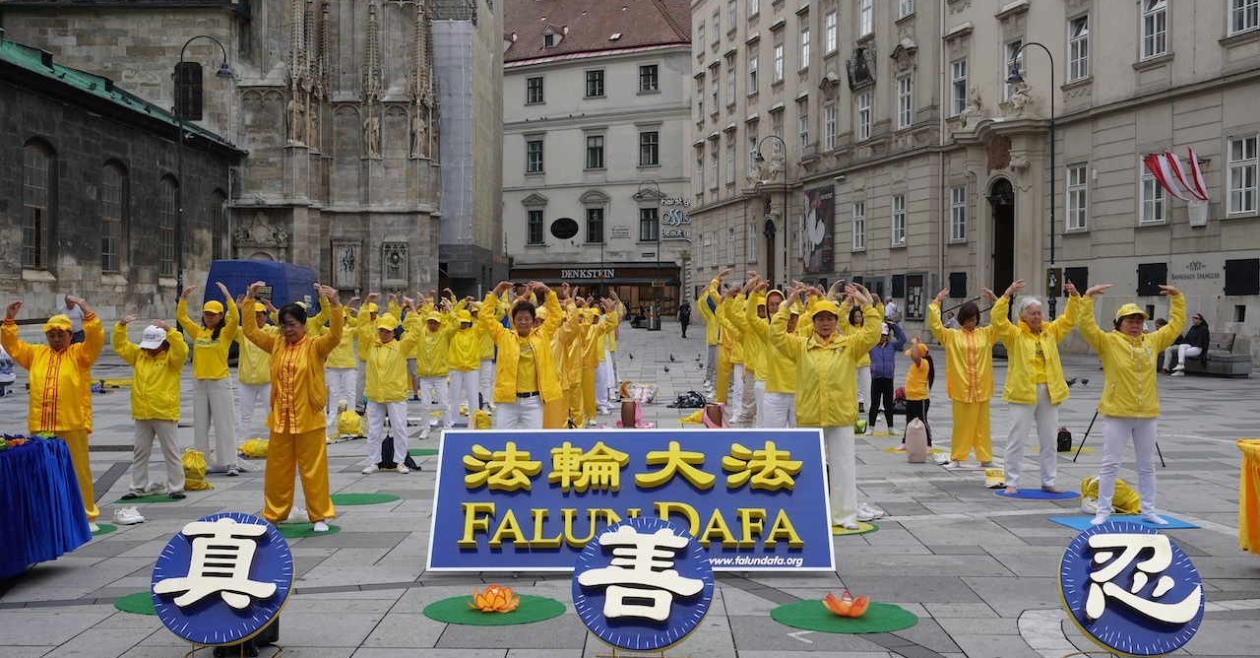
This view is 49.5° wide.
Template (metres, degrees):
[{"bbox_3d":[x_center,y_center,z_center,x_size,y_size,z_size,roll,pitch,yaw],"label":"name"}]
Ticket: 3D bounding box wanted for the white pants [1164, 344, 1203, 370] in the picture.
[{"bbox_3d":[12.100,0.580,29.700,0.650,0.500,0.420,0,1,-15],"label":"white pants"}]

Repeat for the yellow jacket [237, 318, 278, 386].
[{"bbox_3d":[-3.980,0.216,14.550,0.520,0.760,0.310,0,1,-5],"label":"yellow jacket"}]

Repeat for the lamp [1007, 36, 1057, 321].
[{"bbox_3d":[9.997,-3.171,33.900,1.300,8.040,0.420,0,1,-12],"label":"lamp"}]

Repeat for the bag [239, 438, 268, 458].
[{"bbox_3d":[-3.868,1.205,14.100,0.360,0.190,0.280,0,1,0],"label":"bag"}]

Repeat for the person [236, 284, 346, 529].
[{"bbox_3d":[-2.385,0.540,9.630,0.700,1.750,0.430,0,1,-2],"label":"person"}]

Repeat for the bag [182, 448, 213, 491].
[{"bbox_3d":[-3.705,1.190,11.650,0.260,0.360,0.200,0,1,-9],"label":"bag"}]

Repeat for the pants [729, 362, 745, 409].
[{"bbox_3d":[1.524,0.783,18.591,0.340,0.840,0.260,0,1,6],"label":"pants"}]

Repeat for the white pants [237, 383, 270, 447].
[{"bbox_3d":[-3.985,0.874,14.600,0.400,0.750,0.270,0,1,-5],"label":"white pants"}]

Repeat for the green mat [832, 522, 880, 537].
[{"bbox_3d":[1.395,1.396,9.650,0.720,0.010,0.720,0,1,0],"label":"green mat"}]

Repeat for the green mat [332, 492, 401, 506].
[{"bbox_3d":[-2.220,1.385,11.100,0.730,0.015,0.710,0,1,0],"label":"green mat"}]

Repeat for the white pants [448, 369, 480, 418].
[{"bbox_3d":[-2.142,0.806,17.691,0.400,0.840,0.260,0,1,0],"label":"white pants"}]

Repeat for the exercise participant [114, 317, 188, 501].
[{"bbox_3d":[-3.926,0.627,11.186,0.580,1.490,0.430,0,1,-5],"label":"exercise participant"}]

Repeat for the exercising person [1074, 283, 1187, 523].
[{"bbox_3d":[3.666,0.534,9.980,0.780,1.730,0.420,0,1,0],"label":"exercising person"}]

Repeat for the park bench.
[{"bbox_3d":[12.730,0.560,30.400,0.570,0.920,2.700,0,1,-13],"label":"park bench"}]

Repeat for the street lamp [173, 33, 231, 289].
[{"bbox_3d":[-11.235,-3.428,35.918,1.550,8.600,0.420,0,1,-13],"label":"street lamp"}]

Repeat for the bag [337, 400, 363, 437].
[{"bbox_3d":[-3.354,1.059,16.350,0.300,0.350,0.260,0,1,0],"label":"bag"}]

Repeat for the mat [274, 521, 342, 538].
[{"bbox_3d":[-2.405,1.403,9.600,0.760,0.010,0.760,0,1,0],"label":"mat"}]

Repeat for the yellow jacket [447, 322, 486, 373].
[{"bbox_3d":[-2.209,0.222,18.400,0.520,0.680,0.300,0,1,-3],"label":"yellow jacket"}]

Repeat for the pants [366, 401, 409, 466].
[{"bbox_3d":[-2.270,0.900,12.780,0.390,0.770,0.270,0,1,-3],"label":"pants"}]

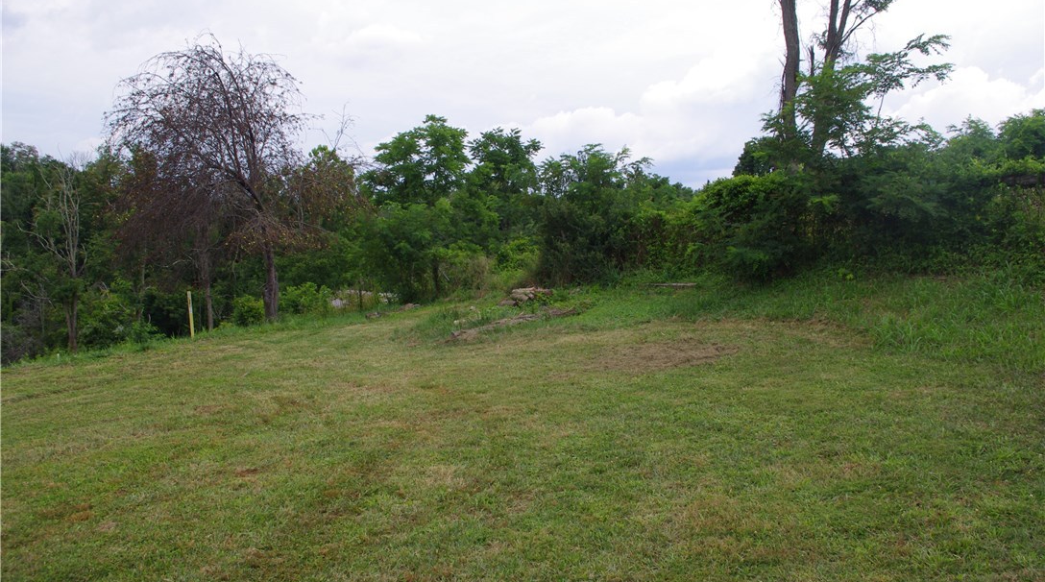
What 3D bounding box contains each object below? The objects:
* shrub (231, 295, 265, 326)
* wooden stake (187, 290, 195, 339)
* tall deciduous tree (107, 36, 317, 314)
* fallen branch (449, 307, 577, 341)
[{"bbox_3d":[-8.059,0.550,23.000,1.000,0.900,0.950,-2,2,-19],"label":"shrub"},{"bbox_3d":[-8.269,0.586,19.500,0.080,1.200,0.050,-3,2,-21],"label":"wooden stake"},{"bbox_3d":[-9.388,-3.418,23.500,6.200,8.600,6.000,-2,2,-21],"label":"tall deciduous tree"},{"bbox_3d":[-0.112,0.825,20.400,0.450,0.280,4.540,0,7,45],"label":"fallen branch"}]

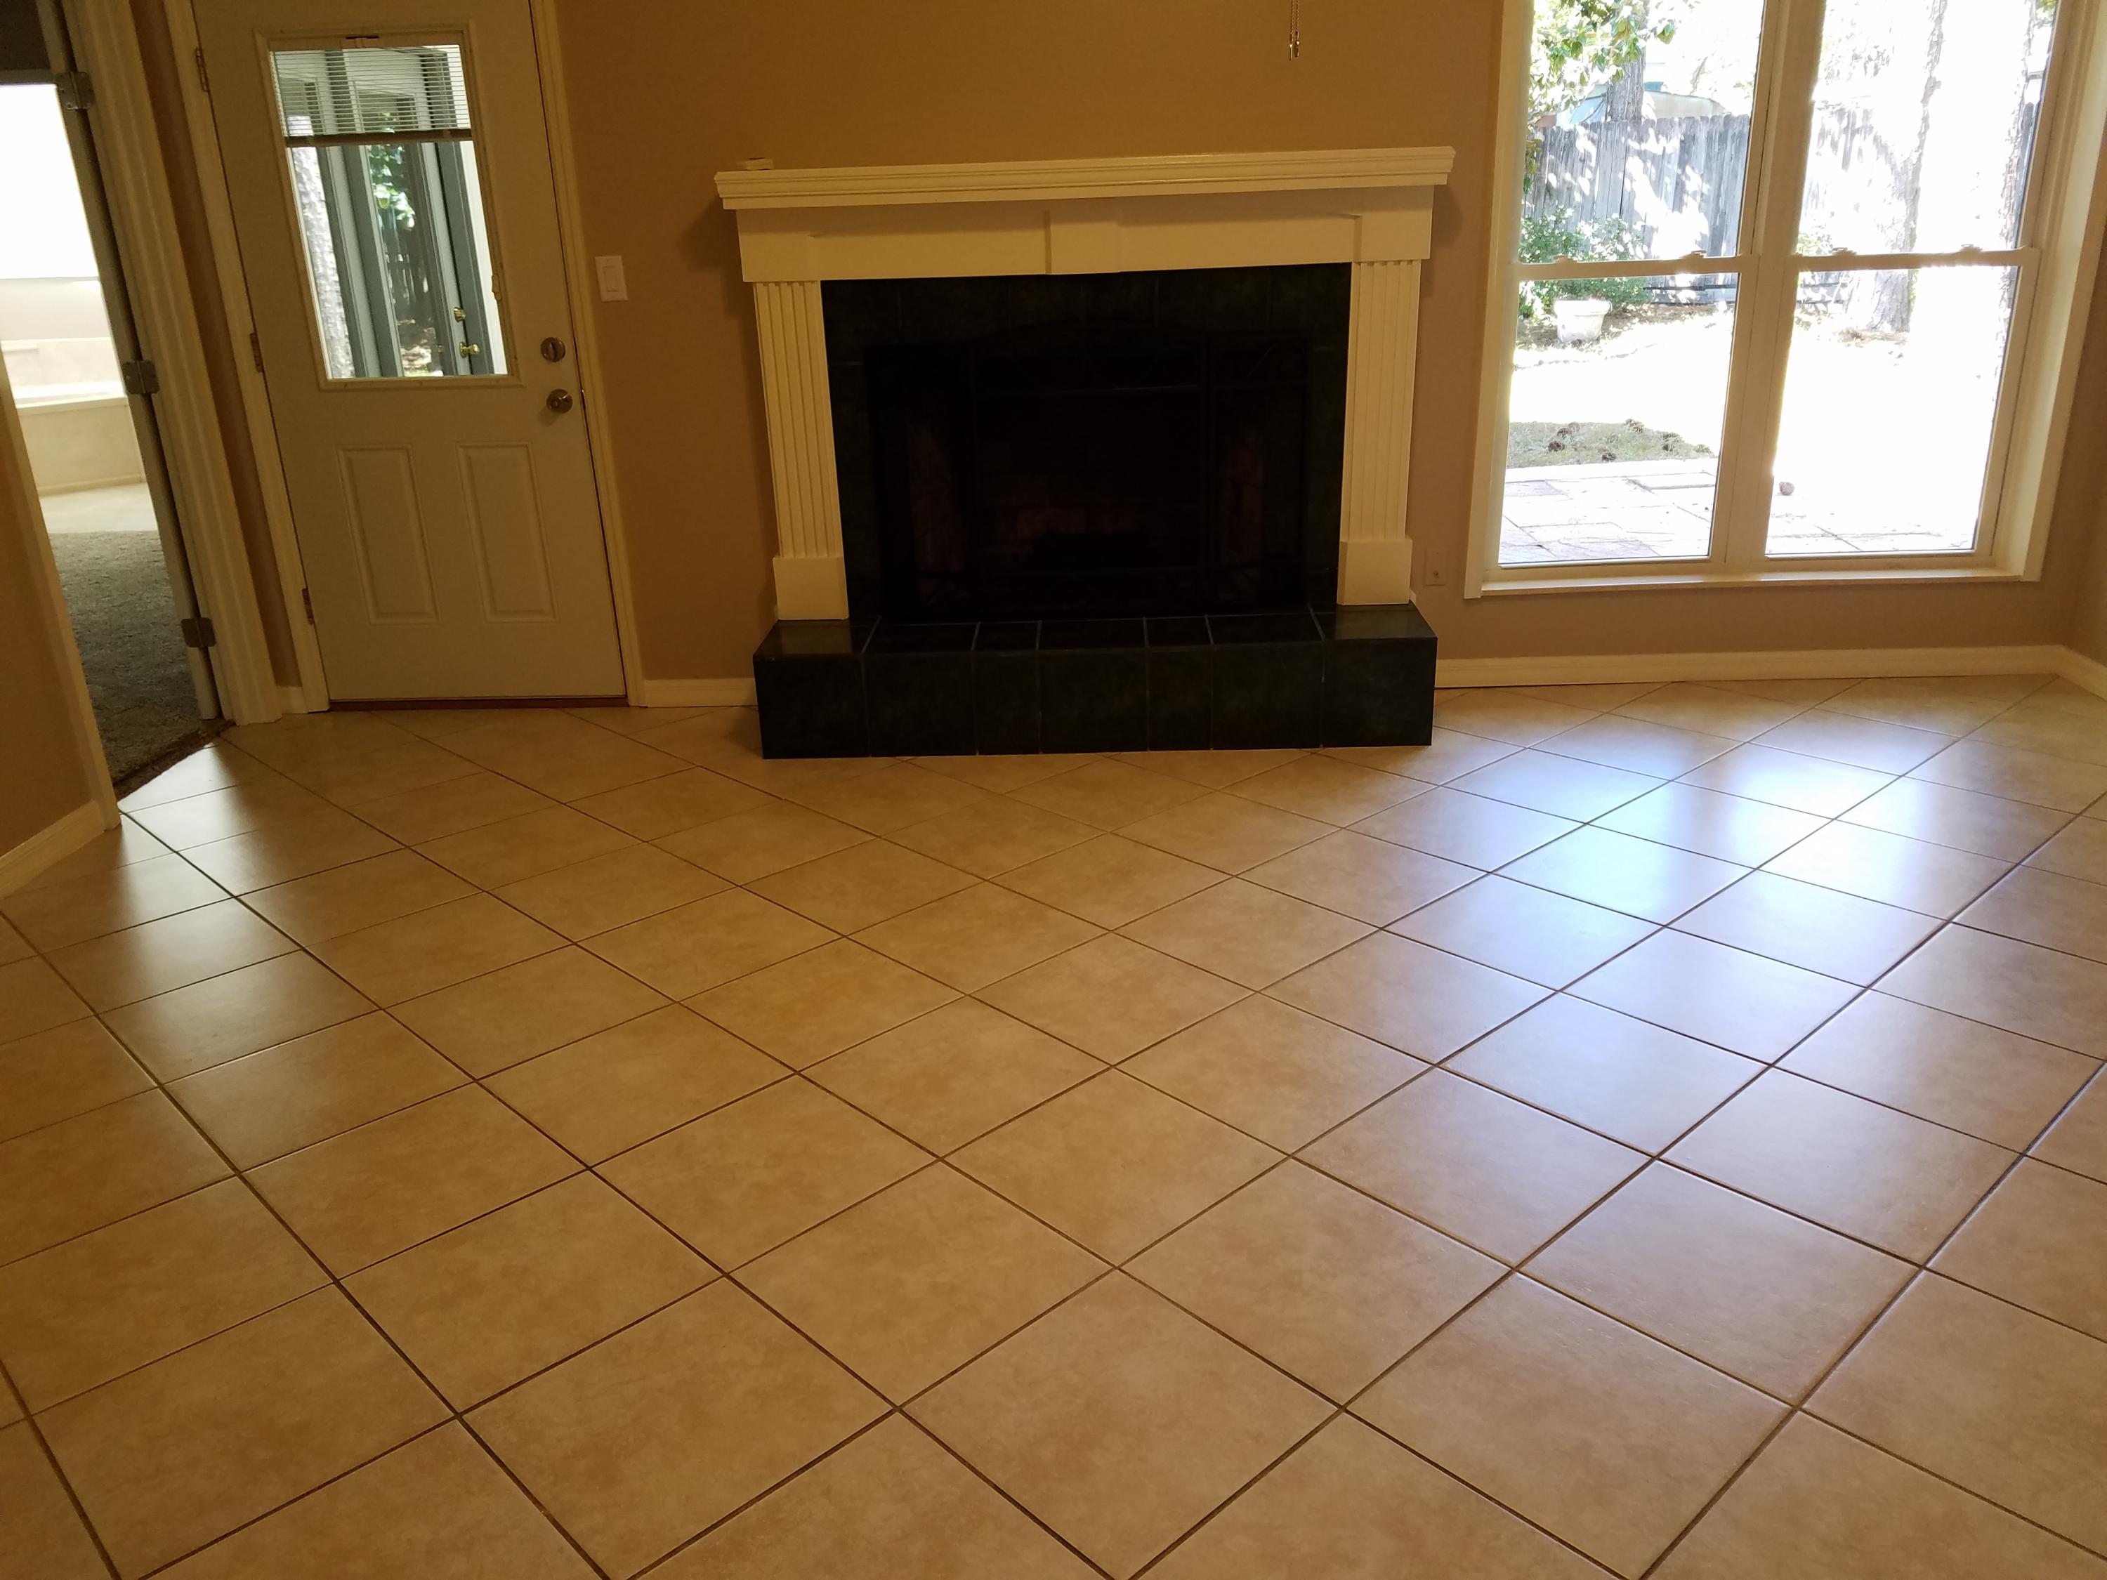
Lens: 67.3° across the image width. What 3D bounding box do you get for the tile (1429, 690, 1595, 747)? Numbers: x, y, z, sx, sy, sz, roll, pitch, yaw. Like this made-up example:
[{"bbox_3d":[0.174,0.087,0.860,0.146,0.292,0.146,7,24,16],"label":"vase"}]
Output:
[{"bbox_3d":[1.320,-0.211,4.634,0.397,0.010,0.397,-19,26,-40],"label":"tile"}]

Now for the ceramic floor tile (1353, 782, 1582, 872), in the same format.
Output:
[{"bbox_3d":[0.982,0.090,3.748,0.397,0.010,0.397,-19,26,-39],"label":"ceramic floor tile"}]

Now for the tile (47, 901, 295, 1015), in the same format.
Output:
[{"bbox_3d":[-1.879,0.348,3.370,0.396,0.010,0.396,-19,26,-39],"label":"tile"}]

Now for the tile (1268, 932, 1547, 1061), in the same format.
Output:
[{"bbox_3d":[0.692,0.399,3.077,0.396,0.010,0.396,-19,26,-40],"label":"tile"}]

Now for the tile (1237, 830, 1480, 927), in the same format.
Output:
[{"bbox_3d":[0.704,0.196,3.568,0.397,0.010,0.397,-19,26,-40],"label":"tile"}]

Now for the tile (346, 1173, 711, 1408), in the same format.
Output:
[{"bbox_3d":[-0.752,0.709,2.291,0.397,0.010,0.397,-19,26,-40],"label":"tile"}]

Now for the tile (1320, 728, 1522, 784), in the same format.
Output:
[{"bbox_3d":[1.020,-0.106,4.372,0.397,0.010,0.397,-19,26,-40],"label":"tile"}]

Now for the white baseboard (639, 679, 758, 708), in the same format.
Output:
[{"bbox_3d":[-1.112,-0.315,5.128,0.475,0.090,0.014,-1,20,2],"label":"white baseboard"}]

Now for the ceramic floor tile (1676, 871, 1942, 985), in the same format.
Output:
[{"bbox_3d":[1.549,0.280,3.255,0.397,0.010,0.397,-19,26,-40],"label":"ceramic floor tile"}]

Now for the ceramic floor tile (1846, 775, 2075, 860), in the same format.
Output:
[{"bbox_3d":[2.145,0.068,3.758,0.396,0.010,0.396,-19,26,-39],"label":"ceramic floor tile"}]

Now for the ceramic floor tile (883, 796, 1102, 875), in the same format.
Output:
[{"bbox_3d":[-0.147,0.118,3.935,0.396,0.010,0.396,-19,26,-40],"label":"ceramic floor tile"}]

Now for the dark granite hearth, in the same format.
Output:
[{"bbox_3d":[0.122,-0.342,4.713,1.914,0.310,0.520,-1,20,3],"label":"dark granite hearth"}]

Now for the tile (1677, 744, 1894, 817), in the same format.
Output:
[{"bbox_3d":[1.877,-0.021,4.054,0.397,0.010,0.397,-19,26,-40],"label":"tile"}]

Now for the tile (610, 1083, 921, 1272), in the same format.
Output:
[{"bbox_3d":[-0.463,0.602,2.533,0.396,0.010,0.396,-19,26,-39],"label":"tile"}]

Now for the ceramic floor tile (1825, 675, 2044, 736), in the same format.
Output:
[{"bbox_3d":[2.449,-0.234,4.516,0.397,0.010,0.397,-19,26,-39],"label":"ceramic floor tile"}]

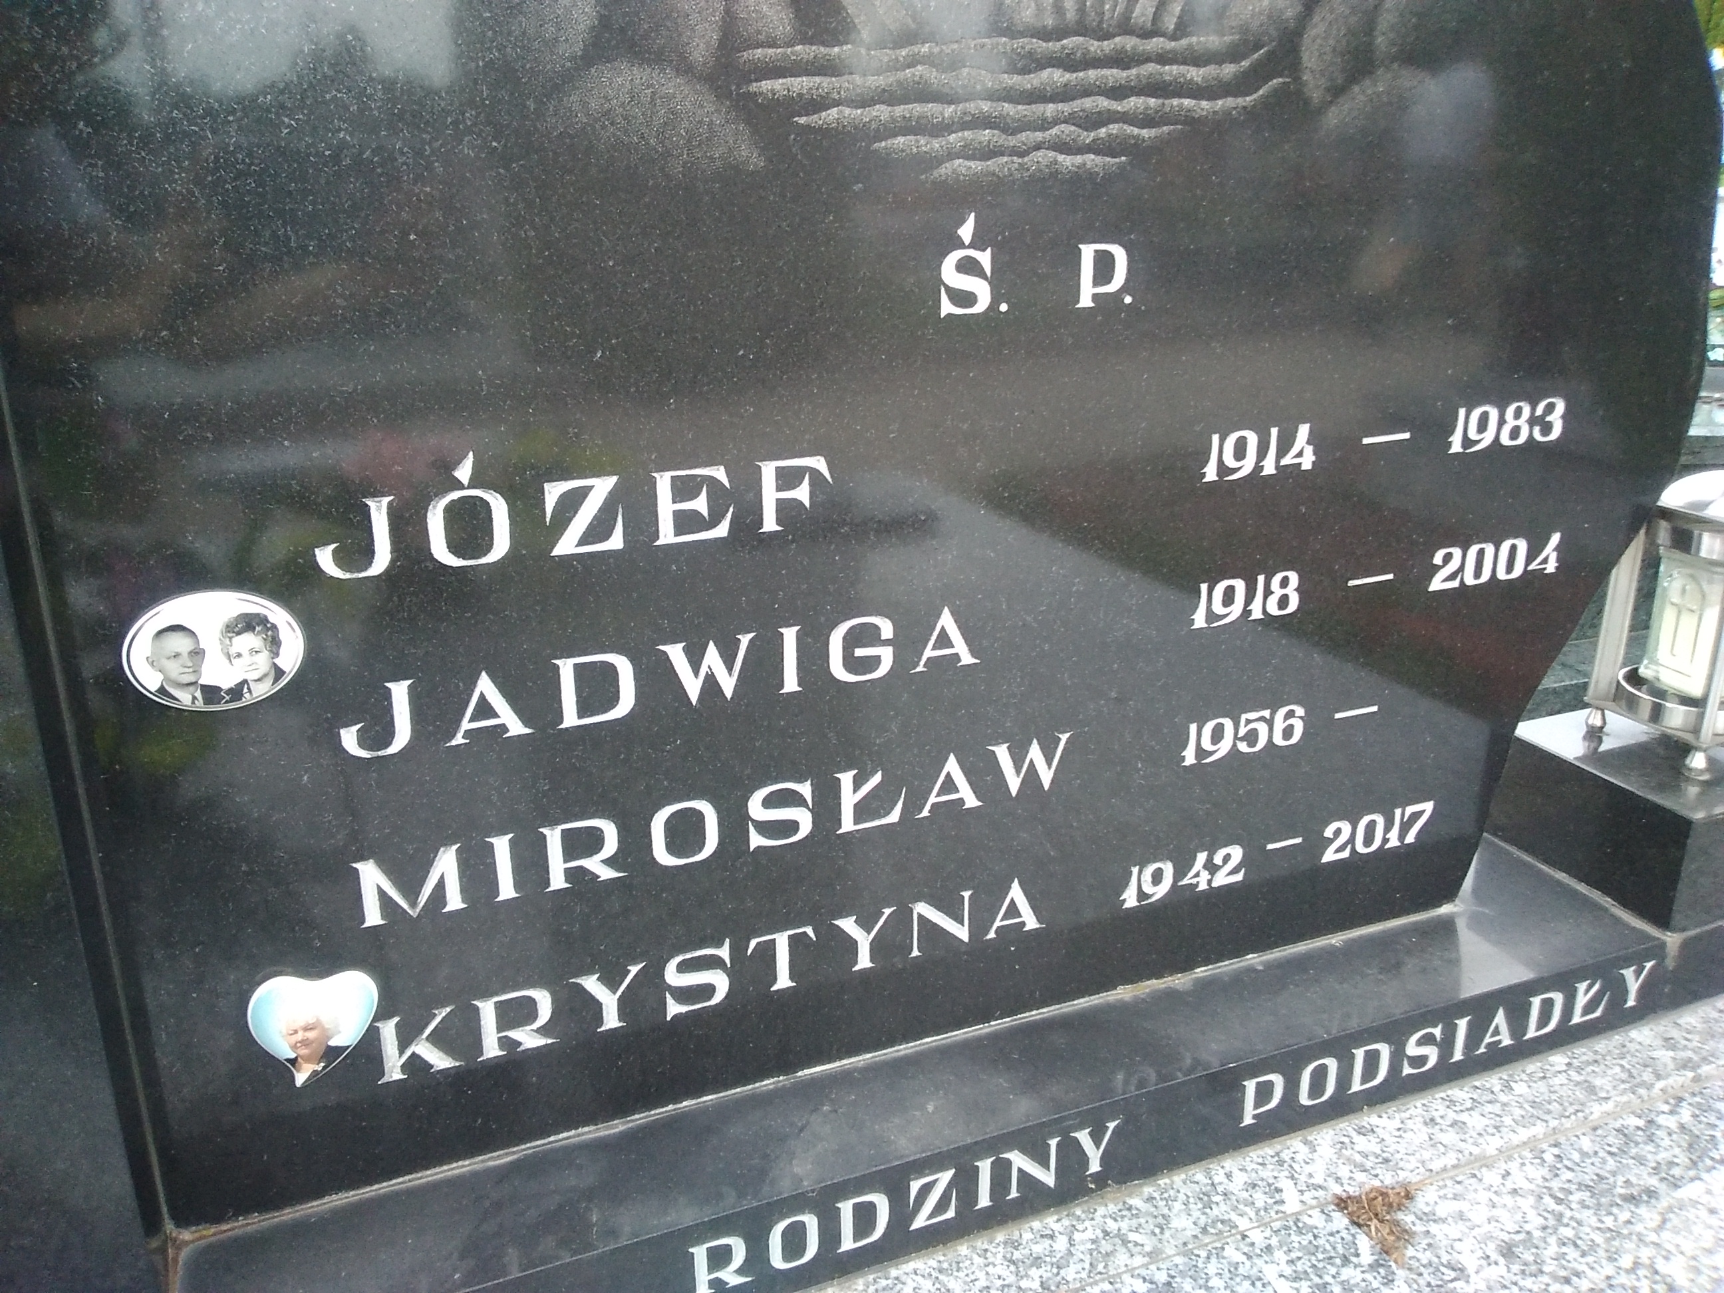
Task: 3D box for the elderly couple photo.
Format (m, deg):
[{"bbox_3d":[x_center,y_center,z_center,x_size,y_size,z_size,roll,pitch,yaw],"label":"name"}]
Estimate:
[{"bbox_3d":[-0.442,0.004,0.988,0.116,0.086,0.010,-8,18,-21],"label":"elderly couple photo"}]

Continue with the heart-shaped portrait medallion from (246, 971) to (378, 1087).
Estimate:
[{"bbox_3d":[-0.409,0.288,1.084,0.092,0.095,0.010,-8,18,-21],"label":"heart-shaped portrait medallion"}]

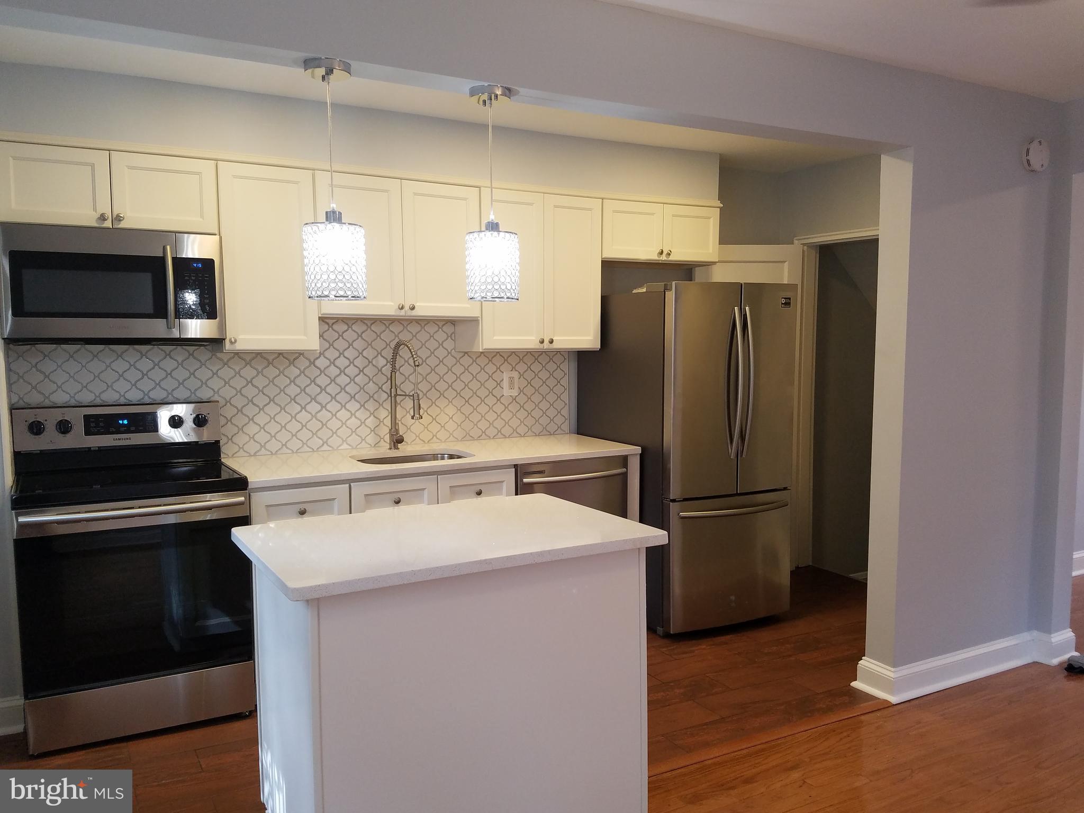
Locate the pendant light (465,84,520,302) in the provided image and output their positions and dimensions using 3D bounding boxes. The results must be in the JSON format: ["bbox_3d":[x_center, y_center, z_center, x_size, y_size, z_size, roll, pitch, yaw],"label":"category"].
[{"bbox_3d":[-0.146,-0.608,2.355,0.160,0.596,0.160,0,5,0],"label":"pendant light"}]

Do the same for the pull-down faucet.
[{"bbox_3d":[-0.652,-0.053,3.894,0.230,0.532,0.085,4,6,40],"label":"pull-down faucet"}]

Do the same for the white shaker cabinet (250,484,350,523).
[{"bbox_3d":[-1.099,0.695,3.535,0.389,0.838,0.623,-3,6,-28],"label":"white shaker cabinet"}]

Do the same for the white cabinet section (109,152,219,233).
[{"bbox_3d":[-1.540,-0.838,3.309,0.382,0.285,0.320,-3,6,-29],"label":"white cabinet section"}]

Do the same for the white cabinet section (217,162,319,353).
[{"bbox_3d":[-1.203,-0.618,3.515,0.386,0.769,0.320,-3,6,-29],"label":"white cabinet section"}]

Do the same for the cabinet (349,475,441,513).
[{"bbox_3d":[-0.761,0.708,3.731,0.385,0.880,0.628,-3,5,-28],"label":"cabinet"}]

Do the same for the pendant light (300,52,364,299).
[{"bbox_3d":[-0.551,-0.585,2.142,0.161,0.600,0.161,-3,5,-28],"label":"pendant light"}]

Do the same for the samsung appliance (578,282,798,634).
[{"bbox_3d":[0.772,0.229,4.367,0.775,1.714,0.865,-3,6,-28],"label":"samsung appliance"}]

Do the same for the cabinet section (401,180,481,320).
[{"bbox_3d":[-0.531,-0.728,3.878,0.377,0.607,0.320,-3,6,-29],"label":"cabinet section"}]

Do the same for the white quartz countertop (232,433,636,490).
[{"bbox_3d":[-0.476,0.232,3.819,1.804,0.029,0.659,-3,6,-28],"label":"white quartz countertop"}]

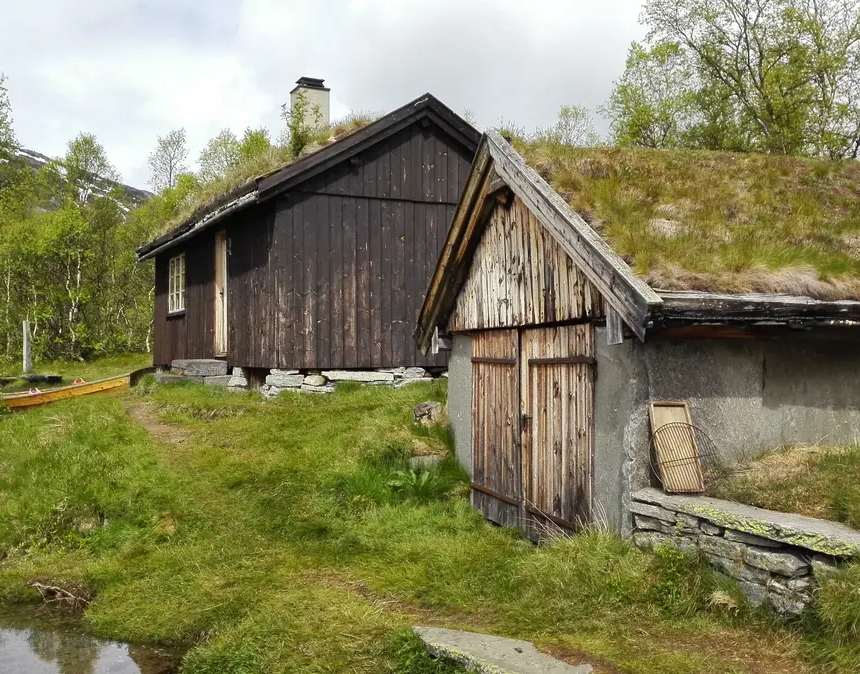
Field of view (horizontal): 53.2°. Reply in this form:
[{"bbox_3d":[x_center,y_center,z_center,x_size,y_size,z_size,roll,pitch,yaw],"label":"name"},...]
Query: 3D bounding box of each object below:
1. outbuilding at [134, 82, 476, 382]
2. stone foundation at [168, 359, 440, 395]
[{"bbox_3d":[-1.986,-1.319,15.669,4.998,4.198,8.011,1,-2,-29],"label":"outbuilding"},{"bbox_3d":[-2.038,0.677,15.568,4.492,0.404,7.579,1,-2,-29],"label":"stone foundation"}]

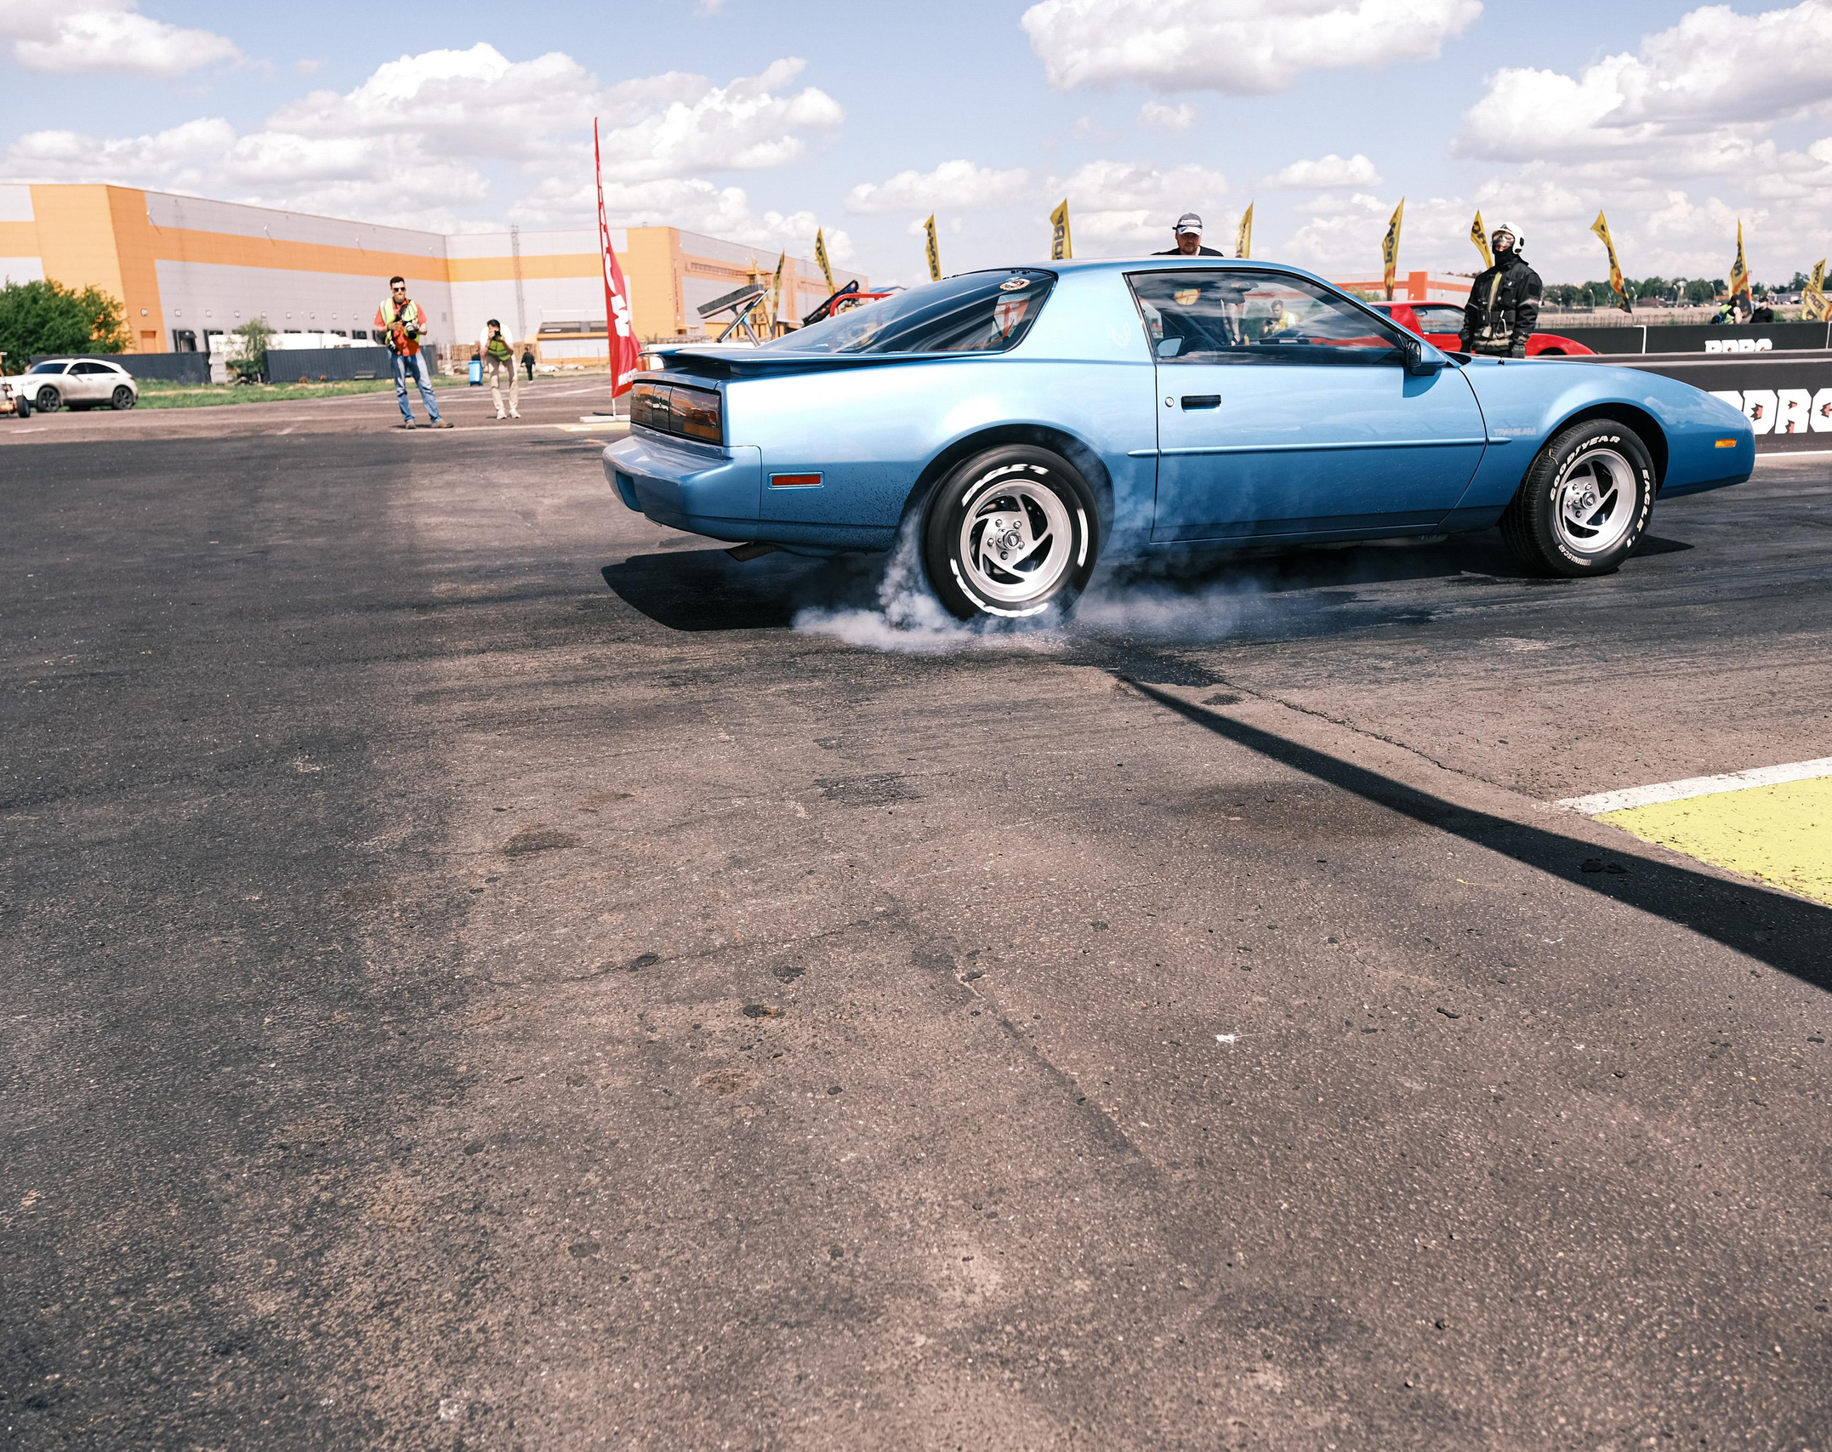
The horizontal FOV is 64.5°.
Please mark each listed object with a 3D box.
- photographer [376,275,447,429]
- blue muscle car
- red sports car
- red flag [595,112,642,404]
[{"bbox_3d":[-6.258,-4.645,18.115,0.720,1.830,0.500,-6,16,-17],"label":"photographer"},{"bbox_3d":[1.182,-1.319,6.319,5.000,1.280,1.860,-6,16,-16],"label":"blue muscle car"},{"bbox_3d":[6.450,-4.790,18.780,4.900,1.270,1.840,-7,16,-19],"label":"red sports car"},{"bbox_3d":[-3.973,-6.250,19.373,0.550,3.600,0.200,-4,15,-10],"label":"red flag"}]

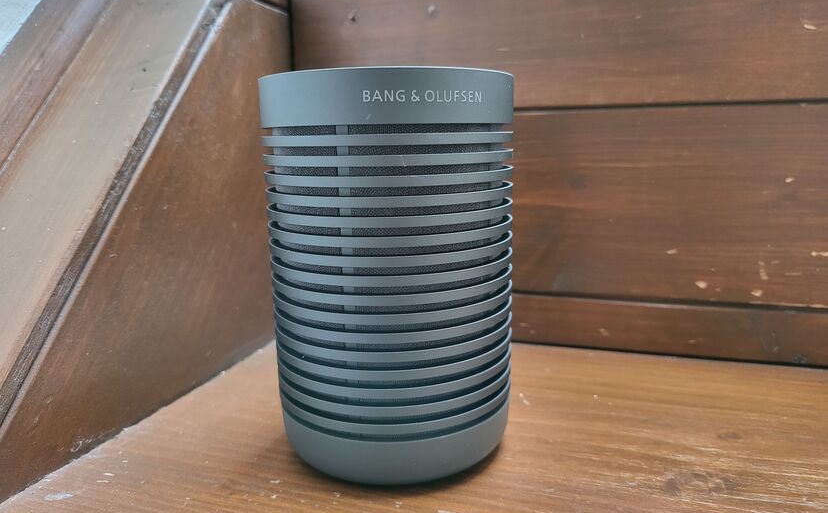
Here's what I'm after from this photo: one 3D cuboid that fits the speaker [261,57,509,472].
[{"bbox_3d":[-0.007,0.005,0.198,0.081,0.124,0.081,-5,12,-17],"label":"speaker"}]

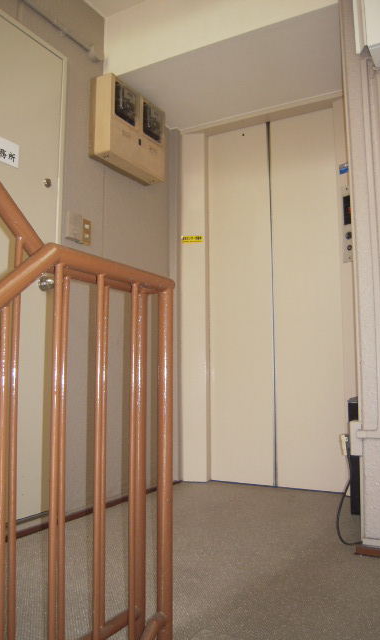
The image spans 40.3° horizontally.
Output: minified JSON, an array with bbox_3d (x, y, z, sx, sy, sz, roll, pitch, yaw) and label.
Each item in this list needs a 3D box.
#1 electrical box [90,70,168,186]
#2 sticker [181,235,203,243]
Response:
[{"bbox_3d":[-0.308,-0.966,2.683,0.130,0.400,0.455,-3,-6,31],"label":"electrical box"},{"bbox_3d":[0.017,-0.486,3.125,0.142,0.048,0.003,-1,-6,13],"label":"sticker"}]

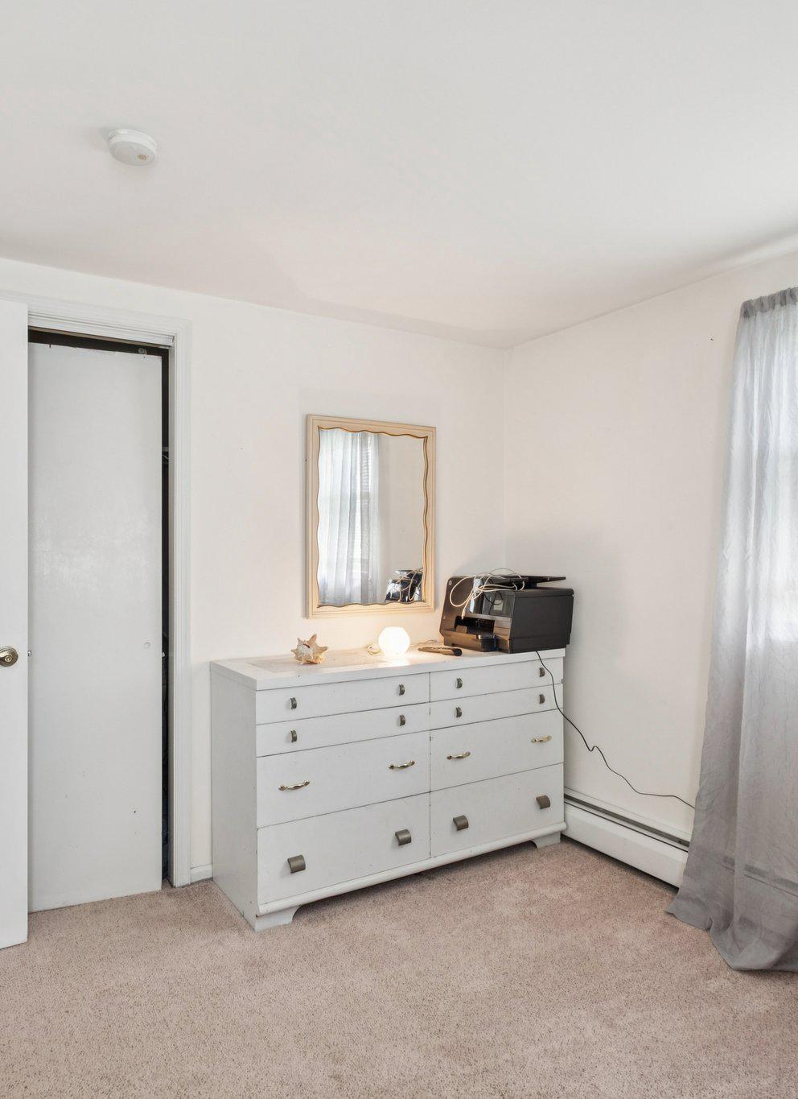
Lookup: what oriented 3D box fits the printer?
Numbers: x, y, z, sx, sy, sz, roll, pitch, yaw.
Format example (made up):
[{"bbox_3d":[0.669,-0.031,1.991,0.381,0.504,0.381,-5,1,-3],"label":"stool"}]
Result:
[{"bbox_3d":[0.498,0.290,3.161,0.417,0.306,0.427,0,0,-32],"label":"printer"}]

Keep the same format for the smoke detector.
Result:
[{"bbox_3d":[-0.641,-0.965,1.653,0.114,0.036,0.114,0,0,-31],"label":"smoke detector"}]

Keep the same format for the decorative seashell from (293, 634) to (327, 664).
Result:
[{"bbox_3d":[-0.354,0.388,2.713,0.129,0.111,0.113,0,0,17],"label":"decorative seashell"}]

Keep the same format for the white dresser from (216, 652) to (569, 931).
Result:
[{"bbox_3d":[0.000,0.860,2.849,1.397,0.833,0.489,0,0,-31],"label":"white dresser"}]

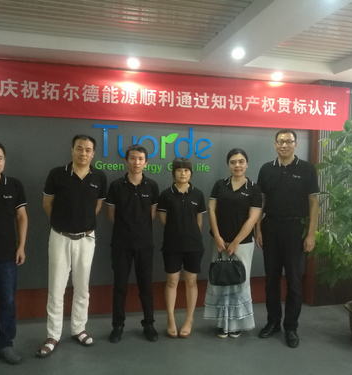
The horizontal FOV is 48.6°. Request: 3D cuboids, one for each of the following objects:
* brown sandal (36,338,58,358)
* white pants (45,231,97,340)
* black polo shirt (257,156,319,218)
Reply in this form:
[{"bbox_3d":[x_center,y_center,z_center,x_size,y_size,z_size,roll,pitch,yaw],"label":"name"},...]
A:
[{"bbox_3d":[-0.992,1.226,3.057,0.100,0.090,0.265,2,3,17],"label":"brown sandal"},{"bbox_3d":[-0.842,0.794,3.163,0.389,0.913,0.300,0,3,-22],"label":"white pants"},{"bbox_3d":[0.969,0.001,3.386,0.522,0.548,0.290,2,3,16],"label":"black polo shirt"}]

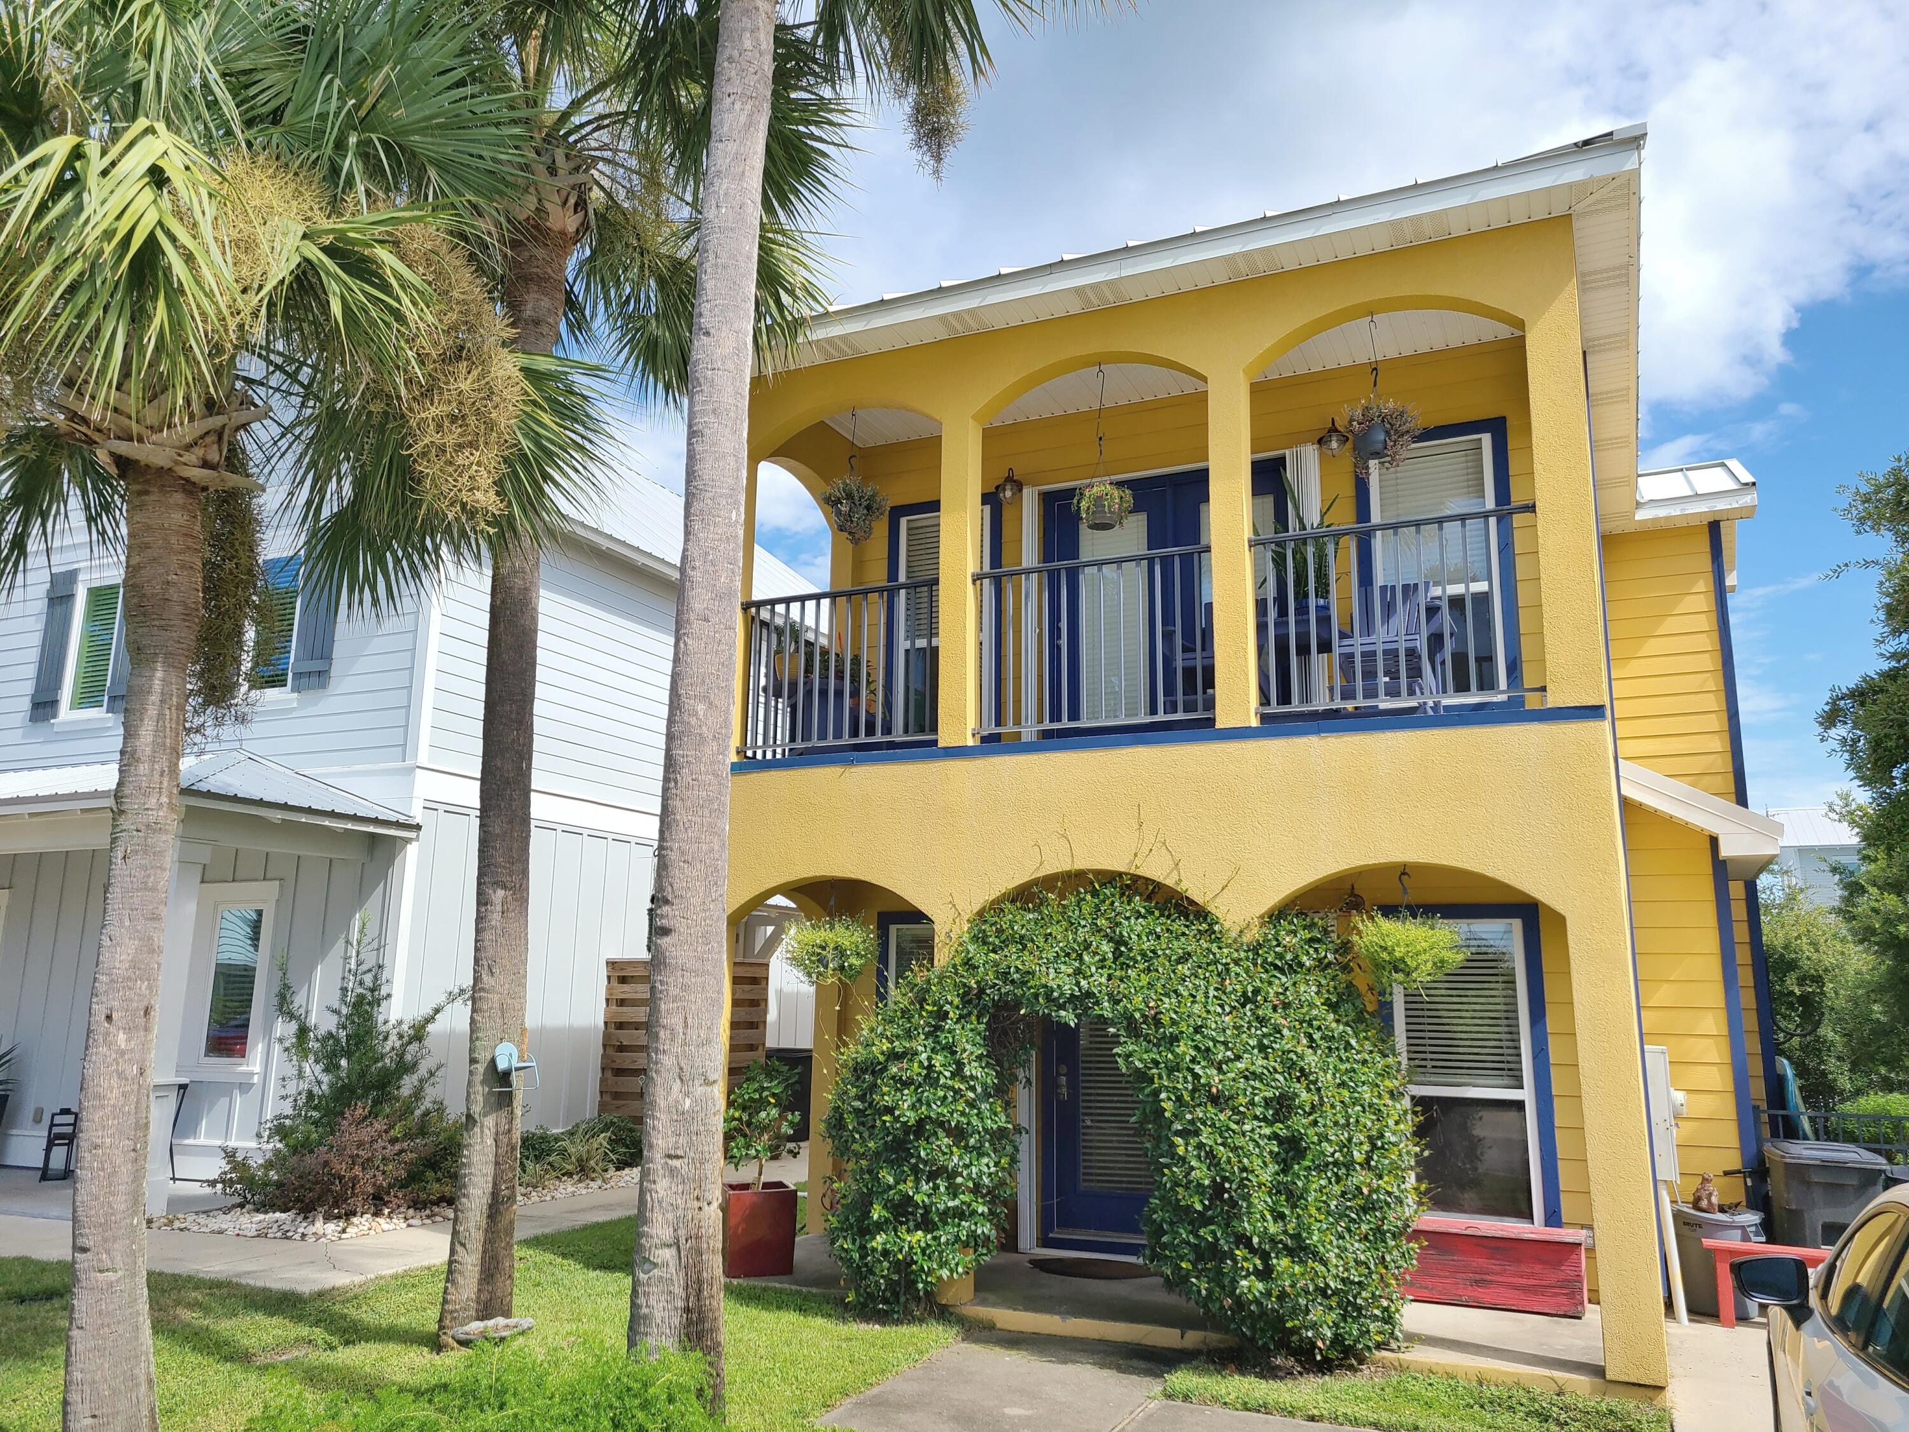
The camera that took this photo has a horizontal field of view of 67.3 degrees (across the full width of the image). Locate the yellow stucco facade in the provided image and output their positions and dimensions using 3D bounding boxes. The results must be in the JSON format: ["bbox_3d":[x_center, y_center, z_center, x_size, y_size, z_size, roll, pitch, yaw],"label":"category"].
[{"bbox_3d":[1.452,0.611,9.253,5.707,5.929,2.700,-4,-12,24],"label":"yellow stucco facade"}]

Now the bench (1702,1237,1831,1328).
[{"bbox_3d":[4.835,3.210,7.982,1.200,0.420,0.320,-6,-13,32],"label":"bench"}]

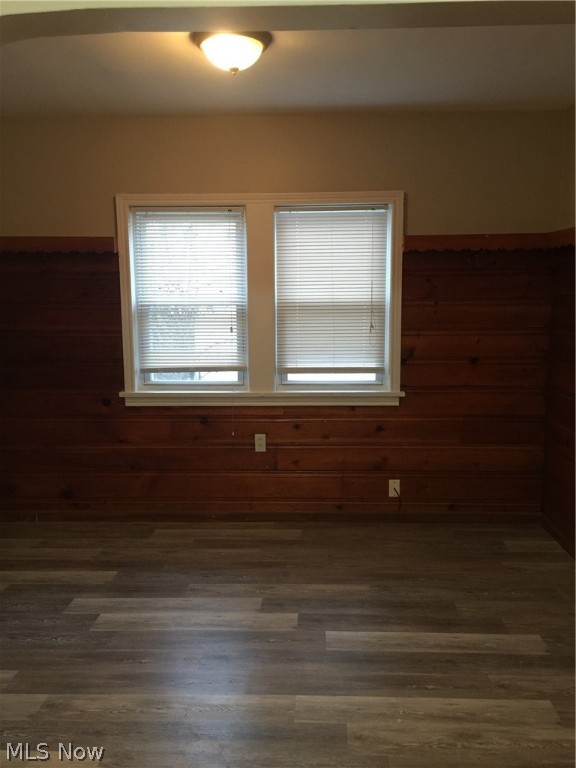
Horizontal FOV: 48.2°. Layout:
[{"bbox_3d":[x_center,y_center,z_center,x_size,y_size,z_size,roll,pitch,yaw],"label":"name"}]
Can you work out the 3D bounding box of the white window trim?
[{"bbox_3d":[-0.161,-0.491,3.829,1.710,1.255,0.100,0,8,1],"label":"white window trim"}]

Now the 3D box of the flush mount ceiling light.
[{"bbox_3d":[-0.226,-1.331,2.616,0.335,0.143,0.335,0,8,1],"label":"flush mount ceiling light"}]

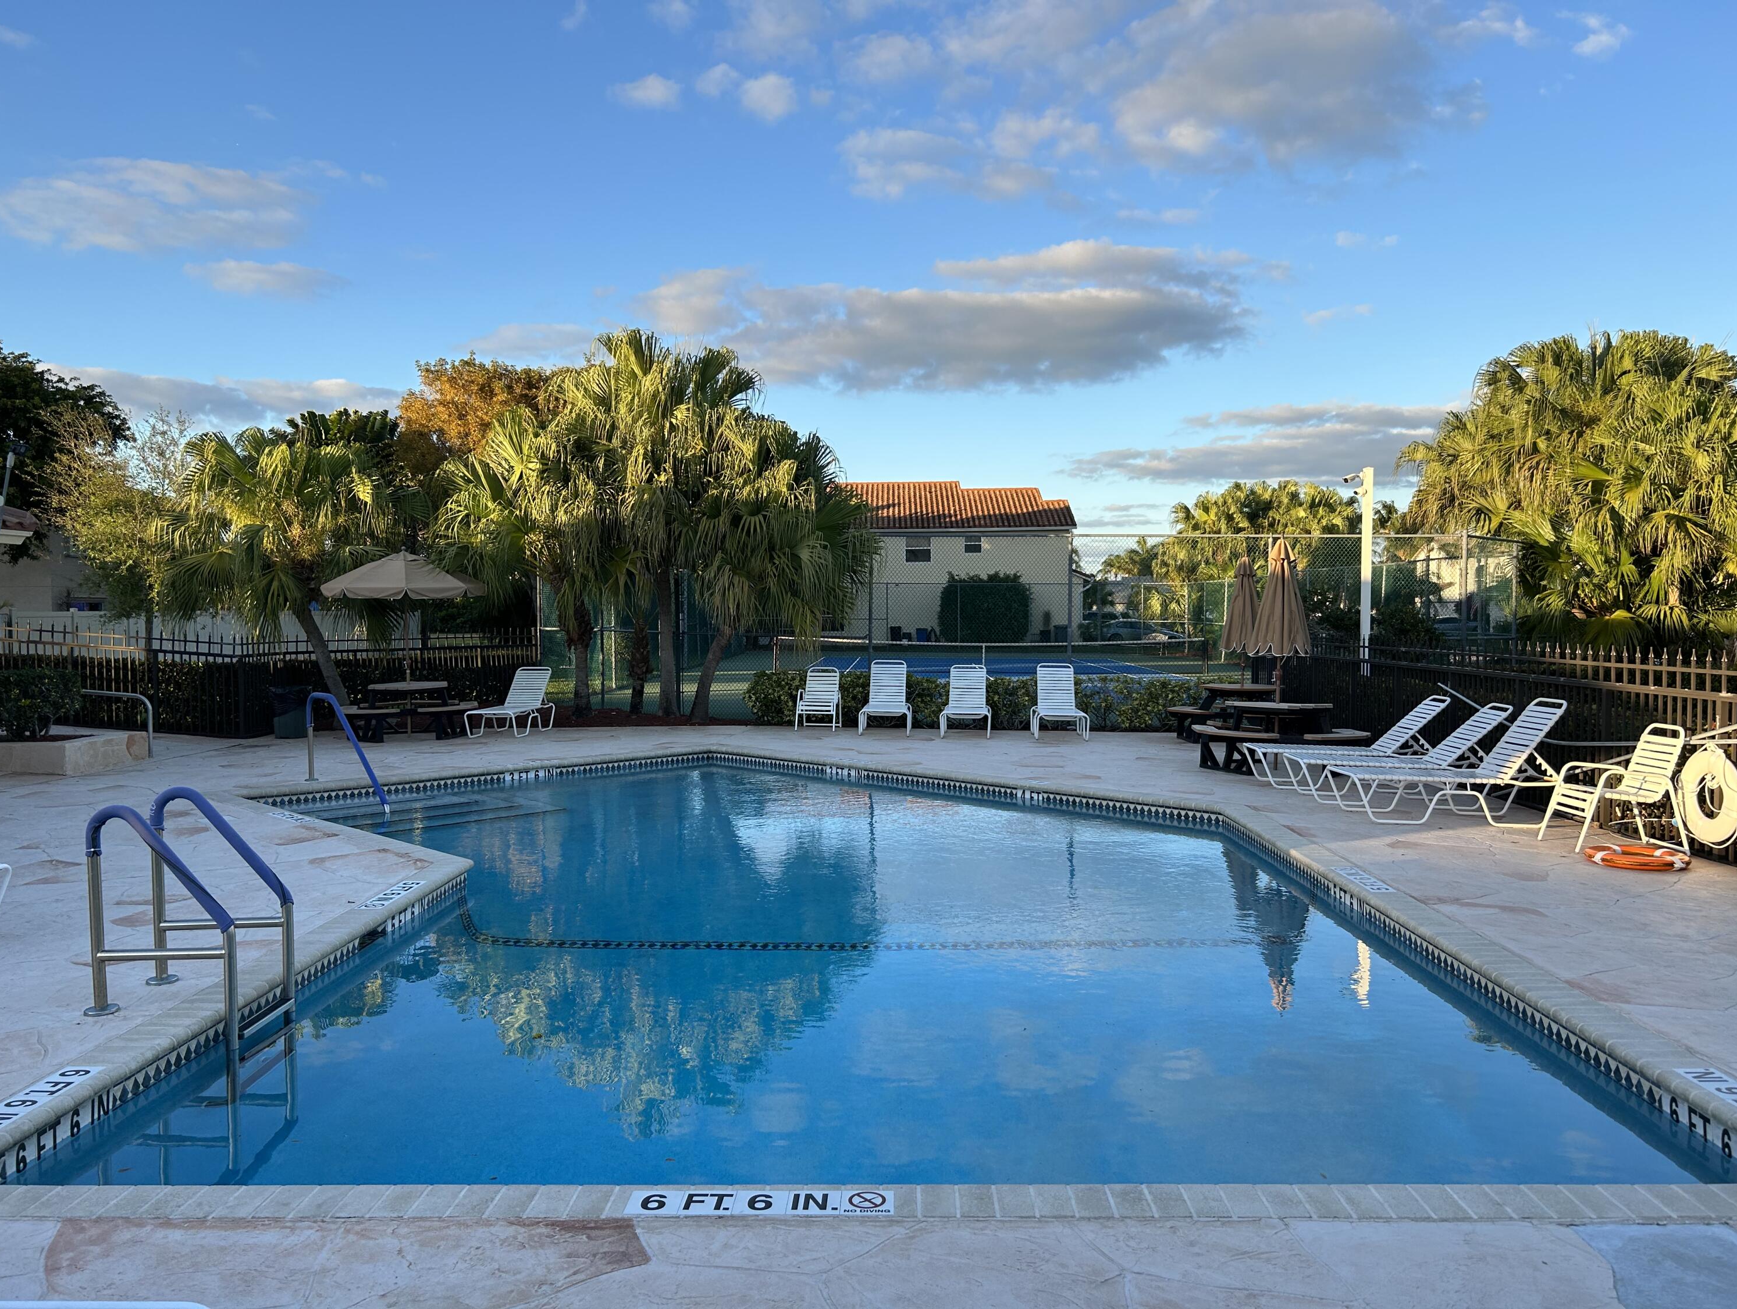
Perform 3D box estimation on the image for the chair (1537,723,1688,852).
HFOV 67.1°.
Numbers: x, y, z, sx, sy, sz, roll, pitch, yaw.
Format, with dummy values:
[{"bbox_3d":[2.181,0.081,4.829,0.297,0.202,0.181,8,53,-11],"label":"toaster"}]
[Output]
[{"bbox_3d":[5.450,0.956,9.601,0.780,0.900,0.580,0,2,4],"label":"chair"}]

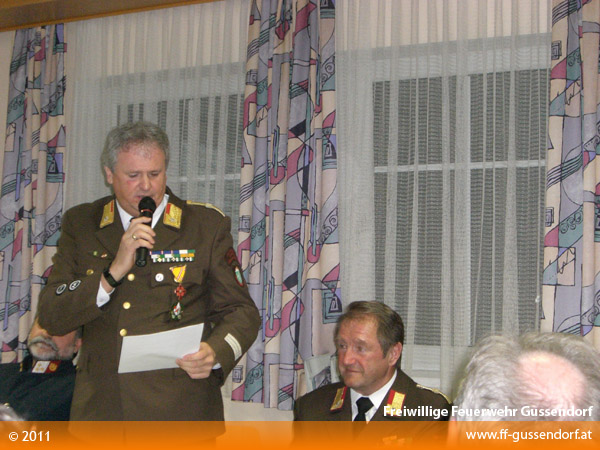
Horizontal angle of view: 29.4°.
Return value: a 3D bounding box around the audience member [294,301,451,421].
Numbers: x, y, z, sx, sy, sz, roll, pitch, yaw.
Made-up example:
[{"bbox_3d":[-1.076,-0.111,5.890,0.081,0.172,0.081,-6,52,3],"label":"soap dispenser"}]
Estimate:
[{"bbox_3d":[0.140,0.840,3.030,0.560,1.280,0.760,-1,-1,22],"label":"audience member"}]

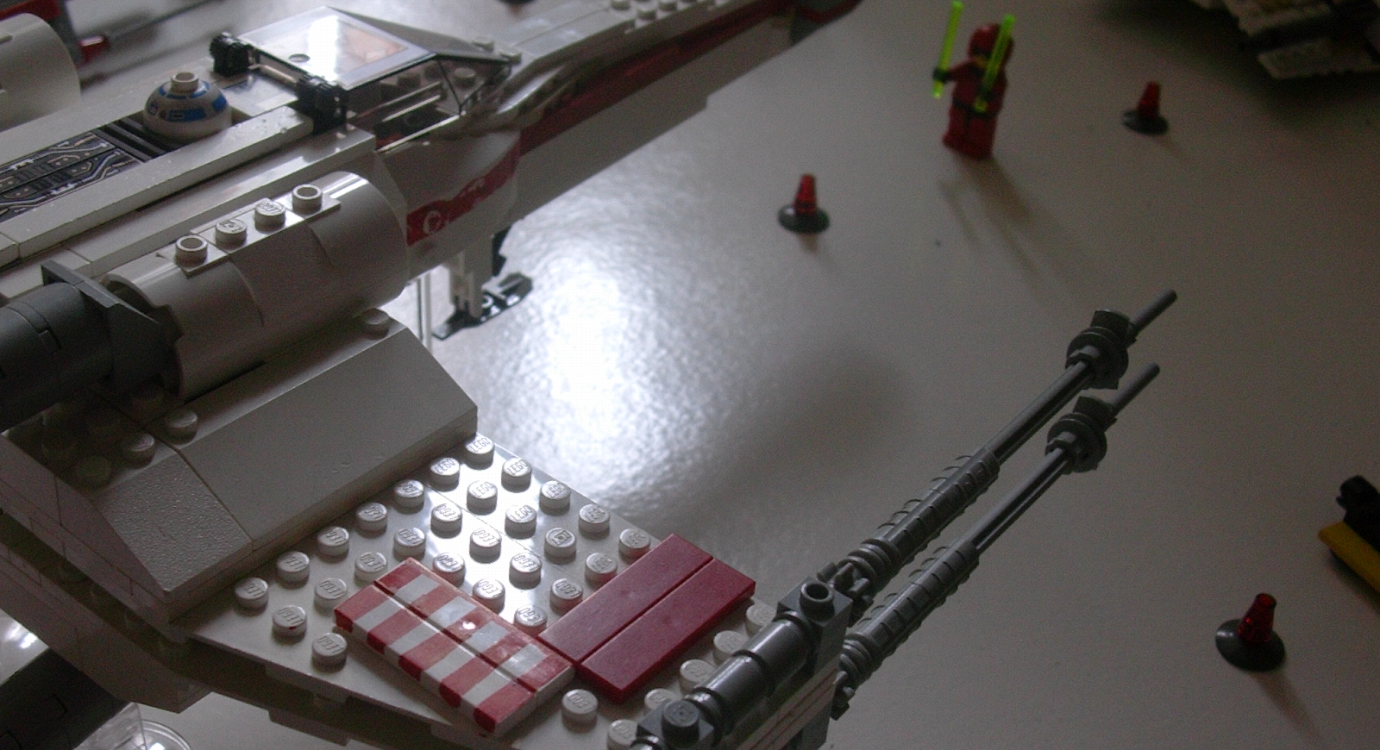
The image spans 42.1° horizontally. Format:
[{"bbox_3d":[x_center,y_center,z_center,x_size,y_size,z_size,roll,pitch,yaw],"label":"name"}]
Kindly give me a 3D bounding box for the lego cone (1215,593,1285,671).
[{"bbox_3d":[0.134,0.059,0.422,0.016,0.015,0.016,7,36,0],"label":"lego cone"}]

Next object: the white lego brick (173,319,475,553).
[{"bbox_3d":[-0.057,0.007,0.278,0.024,0.011,0.048,29,40,26],"label":"white lego brick"}]

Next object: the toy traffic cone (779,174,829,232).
[{"bbox_3d":[0.036,-0.055,0.560,0.016,0.015,0.016,4,36,0],"label":"toy traffic cone"}]

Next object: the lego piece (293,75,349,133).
[{"bbox_3d":[-0.071,-0.052,0.346,0.008,0.009,0.008,28,41,26],"label":"lego piece"}]

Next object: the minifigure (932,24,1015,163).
[{"bbox_3d":[0.096,-0.094,0.597,0.024,0.043,0.019,31,44,32],"label":"minifigure"}]

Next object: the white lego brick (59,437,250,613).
[{"bbox_3d":[-0.077,0.019,0.256,0.024,0.011,0.016,29,40,26],"label":"white lego brick"}]

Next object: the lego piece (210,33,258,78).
[{"bbox_3d":[-0.090,-0.063,0.356,0.008,0.008,0.008,28,41,26],"label":"lego piece"}]

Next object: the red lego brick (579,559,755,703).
[{"bbox_3d":[-0.003,0.037,0.260,0.008,0.003,0.032,28,39,26],"label":"red lego brick"}]

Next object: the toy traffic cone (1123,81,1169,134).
[{"bbox_3d":[0.160,-0.094,0.626,0.016,0.015,0.016,4,36,0],"label":"toy traffic cone"}]

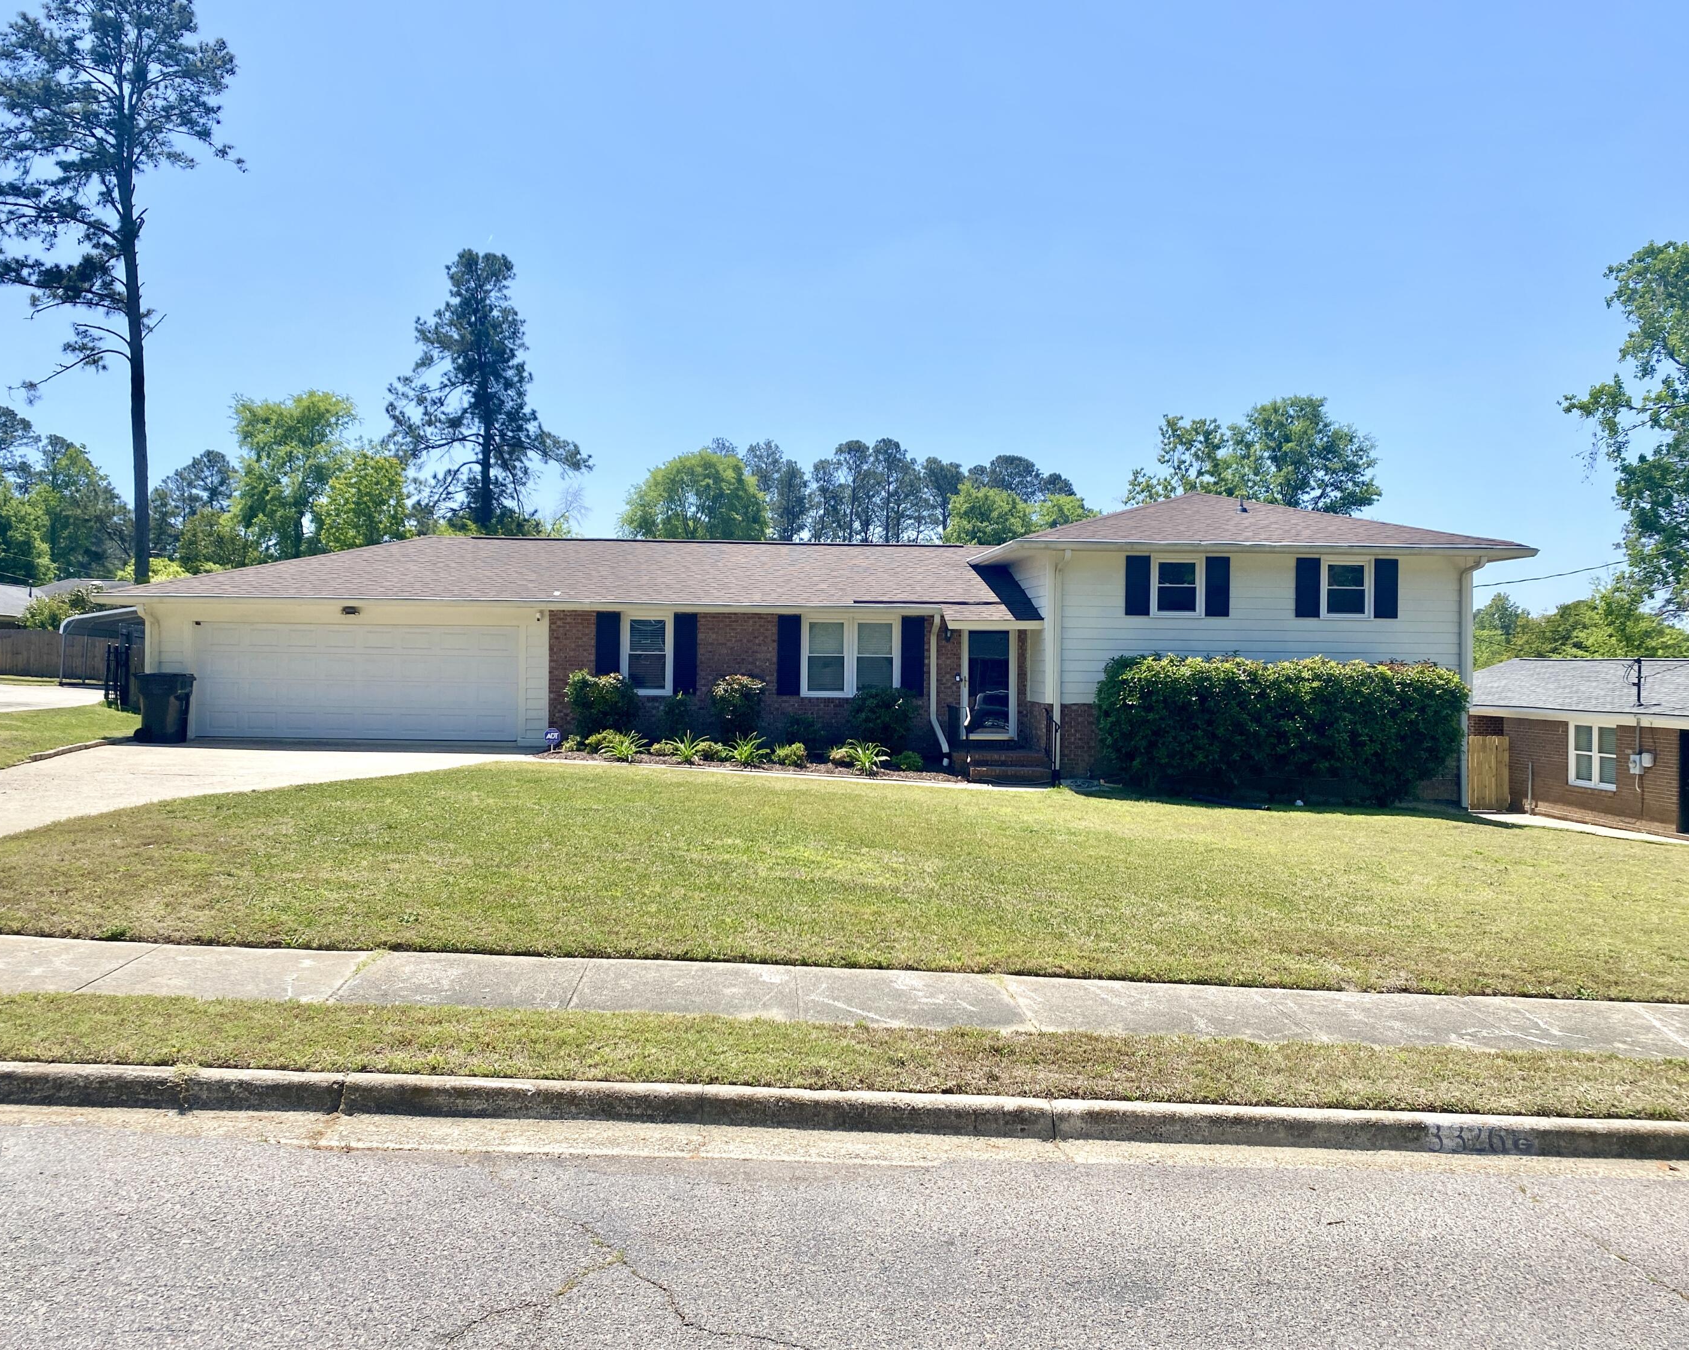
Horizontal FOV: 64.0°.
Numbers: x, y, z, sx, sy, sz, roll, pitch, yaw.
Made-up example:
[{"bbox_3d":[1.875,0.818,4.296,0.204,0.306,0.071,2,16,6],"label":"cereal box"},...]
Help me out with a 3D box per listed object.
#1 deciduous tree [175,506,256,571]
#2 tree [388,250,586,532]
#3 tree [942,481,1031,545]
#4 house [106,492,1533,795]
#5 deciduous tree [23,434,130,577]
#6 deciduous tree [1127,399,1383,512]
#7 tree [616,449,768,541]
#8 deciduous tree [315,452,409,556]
[{"bbox_3d":[-25.705,-2.961,55.016,4.000,7.865,4.000,1,0,-3],"label":"deciduous tree"},{"bbox_3d":[-14.110,-7.729,53.036,7.773,17.895,7.773,1,0,-3],"label":"tree"},{"bbox_3d":[5.854,-3.132,56.020,4.400,9.755,4.400,1,0,-3],"label":"tree"},{"bbox_3d":[-0.952,-0.808,26.773,23.689,5.516,11.032,1,0,-3],"label":"house"},{"bbox_3d":[-37.558,-5.545,66.025,6.000,12.459,6.000,1,0,-3],"label":"deciduous tree"},{"bbox_3d":[13.551,-3.505,45.023,8.472,11.574,8.000,1,0,-3],"label":"deciduous tree"},{"bbox_3d":[-6.613,-4.098,58.022,6.516,11.171,6.516,1,0,-3],"label":"tree"},{"bbox_3d":[-17.154,-3.431,48.018,3.800,9.066,3.800,1,0,-3],"label":"deciduous tree"}]

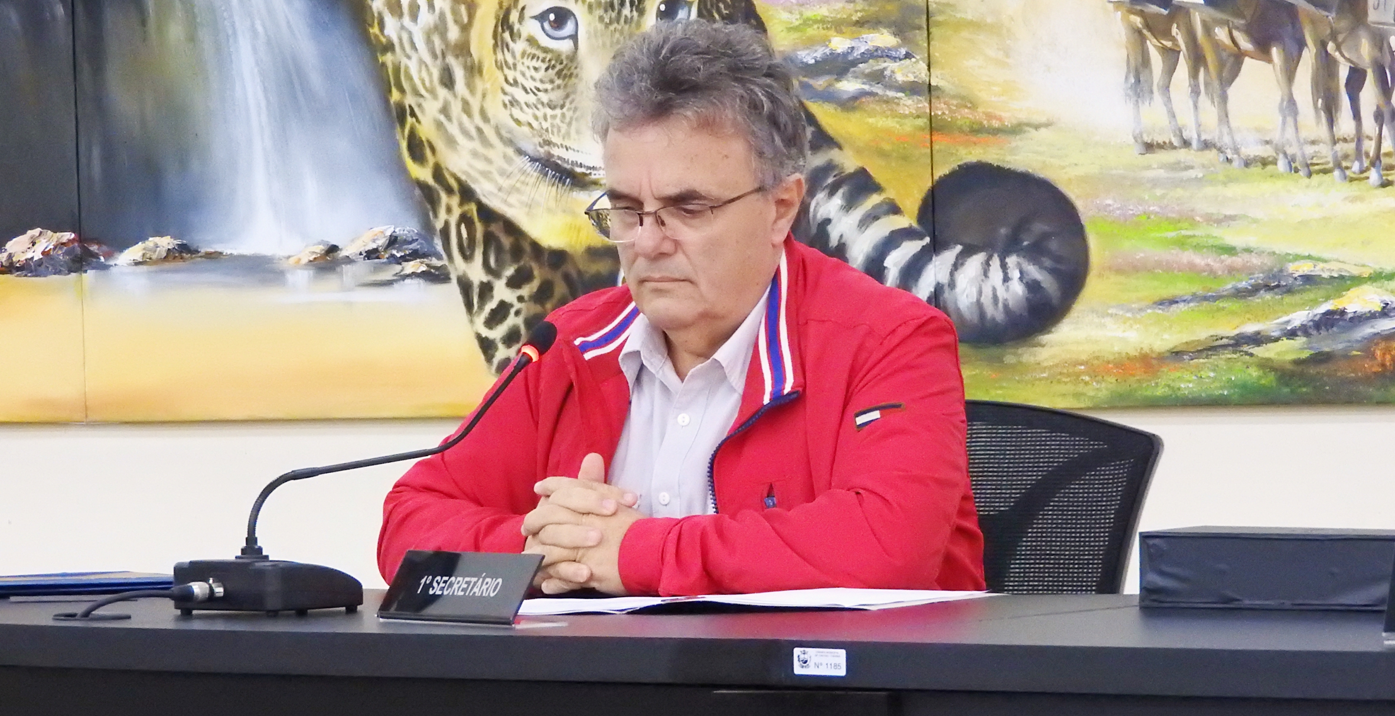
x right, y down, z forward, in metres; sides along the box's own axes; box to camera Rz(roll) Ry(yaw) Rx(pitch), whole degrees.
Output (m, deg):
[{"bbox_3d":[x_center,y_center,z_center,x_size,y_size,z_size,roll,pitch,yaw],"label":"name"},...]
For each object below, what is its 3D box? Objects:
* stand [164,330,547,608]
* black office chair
[{"bbox_3d":[-0.274,0.097,6.584,0.405,0.250,0.135,-3,2,-41],"label":"stand"},{"bbox_3d":[0.140,0.493,6.900,0.620,0.920,0.620,-1,1,34],"label":"black office chair"}]

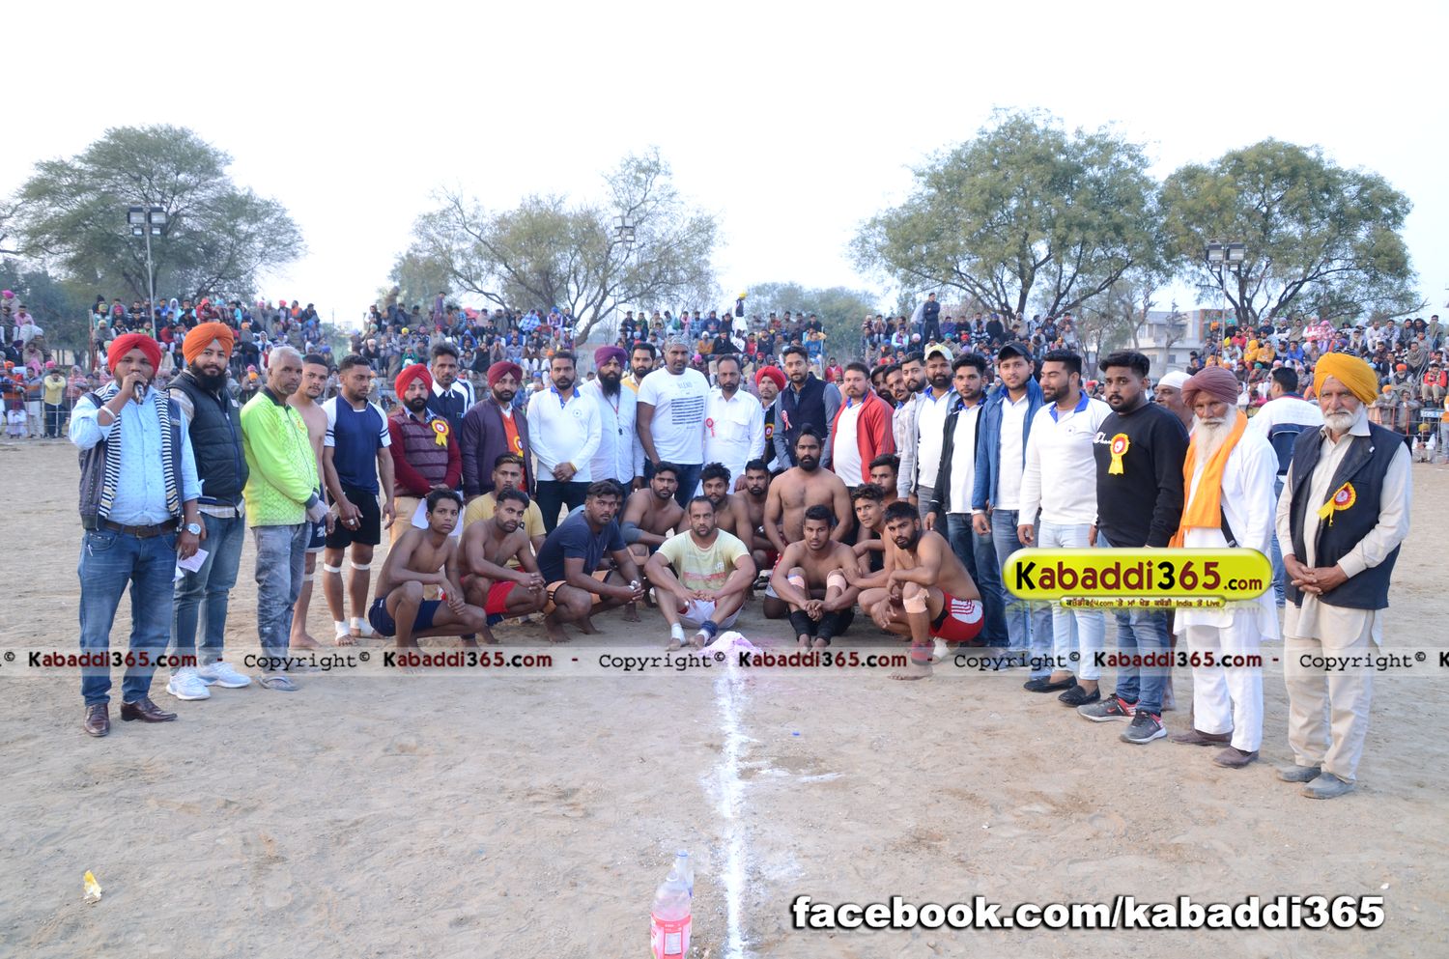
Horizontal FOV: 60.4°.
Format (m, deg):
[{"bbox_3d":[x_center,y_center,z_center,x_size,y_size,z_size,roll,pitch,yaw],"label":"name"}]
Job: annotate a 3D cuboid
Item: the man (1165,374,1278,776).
[{"bbox_3d":[2.157,0.361,5.398,0.380,1.698,0.520,-2,5,-36],"label":"man"}]

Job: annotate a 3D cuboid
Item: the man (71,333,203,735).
[{"bbox_3d":[-2.650,0.230,5.607,0.560,1.765,0.400,-2,5,-36],"label":"man"}]

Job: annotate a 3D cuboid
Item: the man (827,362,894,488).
[{"bbox_3d":[0.988,0.034,8.800,0.560,1.720,0.420,3,5,30],"label":"man"}]

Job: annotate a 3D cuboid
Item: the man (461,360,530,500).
[{"bbox_3d":[-1.531,0.056,8.400,0.520,1.710,0.340,-2,5,-27],"label":"man"}]

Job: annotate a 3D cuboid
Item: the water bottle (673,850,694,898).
[{"bbox_3d":[-0.116,1.175,3.500,0.067,0.240,0.067,0,4,0],"label":"water bottle"}]

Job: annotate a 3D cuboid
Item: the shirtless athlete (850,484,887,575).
[{"bbox_3d":[0.985,0.504,7.550,0.470,0.950,0.620,6,7,44],"label":"shirtless athlete"}]

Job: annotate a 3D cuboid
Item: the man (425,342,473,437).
[{"bbox_3d":[-1.853,-0.020,8.300,0.490,1.795,0.310,0,5,-10],"label":"man"}]

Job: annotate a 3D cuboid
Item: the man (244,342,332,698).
[{"bbox_3d":[-2.251,0.192,6.415,0.400,1.731,0.480,3,5,28],"label":"man"}]

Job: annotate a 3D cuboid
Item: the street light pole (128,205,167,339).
[{"bbox_3d":[-15.705,-4.264,34.000,1.030,6.200,0.450,-2,5,-30],"label":"street light pole"}]

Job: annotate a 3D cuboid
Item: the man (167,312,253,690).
[{"bbox_3d":[-2.617,0.139,6.288,0.360,1.845,0.480,4,5,35],"label":"man"}]

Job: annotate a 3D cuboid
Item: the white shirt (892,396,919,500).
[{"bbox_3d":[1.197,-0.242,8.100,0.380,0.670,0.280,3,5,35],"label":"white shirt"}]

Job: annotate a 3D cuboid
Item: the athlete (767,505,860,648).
[{"bbox_3d":[0.548,0.589,7.547,0.540,0.865,0.780,2,4,8],"label":"athlete"}]

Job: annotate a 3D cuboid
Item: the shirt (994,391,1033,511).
[{"bbox_3d":[1.537,-0.154,6.750,0.390,0.648,0.250,4,6,30],"label":"shirt"}]

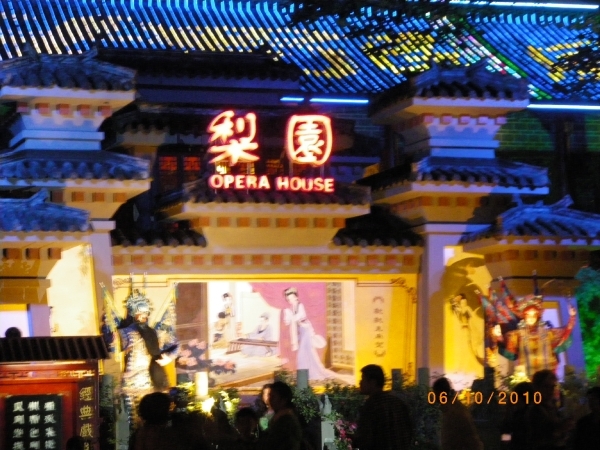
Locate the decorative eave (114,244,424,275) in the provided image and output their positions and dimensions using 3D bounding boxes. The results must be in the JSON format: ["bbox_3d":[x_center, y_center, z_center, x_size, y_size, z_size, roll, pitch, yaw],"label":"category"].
[{"bbox_3d":[-0.508,0.494,24.300,4.500,0.420,0.800,0,-5,-19],"label":"decorative eave"}]

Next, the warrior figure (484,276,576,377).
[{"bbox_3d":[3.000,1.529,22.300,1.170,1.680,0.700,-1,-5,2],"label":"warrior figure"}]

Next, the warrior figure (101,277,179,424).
[{"bbox_3d":[-2.079,1.664,22.000,0.900,1.980,0.600,0,-5,-17],"label":"warrior figure"}]

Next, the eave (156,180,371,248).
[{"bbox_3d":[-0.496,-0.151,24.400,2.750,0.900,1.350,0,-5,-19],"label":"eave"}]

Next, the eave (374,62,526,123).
[{"bbox_3d":[2.156,-1.980,25.000,1.820,0.760,1.500,0,-5,-19],"label":"eave"}]

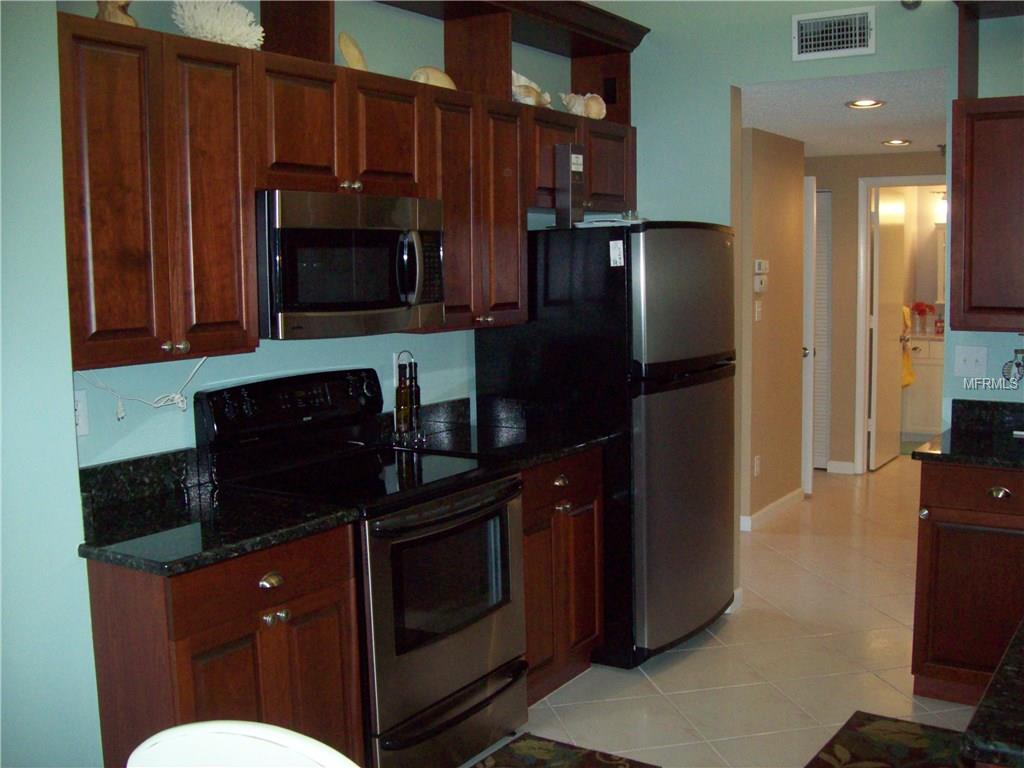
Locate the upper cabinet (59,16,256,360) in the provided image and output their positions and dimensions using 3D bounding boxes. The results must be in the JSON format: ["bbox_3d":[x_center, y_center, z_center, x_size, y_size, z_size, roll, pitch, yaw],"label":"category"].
[{"bbox_3d":[-0.976,-0.464,2.711,0.331,0.810,0.592,4,8,34],"label":"upper cabinet"}]

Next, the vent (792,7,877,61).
[{"bbox_3d":[1.250,-1.365,4.148,0.333,0.184,0.030,4,8,34],"label":"vent"}]

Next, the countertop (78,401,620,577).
[{"bbox_3d":[-0.474,0.244,3.361,0.642,0.155,2.052,4,8,34],"label":"countertop"}]

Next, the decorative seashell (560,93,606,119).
[{"bbox_3d":[0.297,-1.149,4.420,0.190,0.125,0.130,0,7,4],"label":"decorative seashell"}]

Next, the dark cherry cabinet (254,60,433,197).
[{"bbox_3d":[-0.634,-0.777,3.317,0.321,0.384,0.764,4,8,34],"label":"dark cherry cabinet"}]

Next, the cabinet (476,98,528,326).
[{"bbox_3d":[-0.158,-0.638,4.030,0.321,0.834,0.304,4,8,34],"label":"cabinet"}]

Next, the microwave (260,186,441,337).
[{"bbox_3d":[-0.585,-0.376,3.333,0.425,0.418,0.758,4,8,34],"label":"microwave"}]

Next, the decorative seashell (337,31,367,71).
[{"bbox_3d":[-0.511,-1.036,3.397,0.100,0.165,0.075,-2,7,-8],"label":"decorative seashell"}]

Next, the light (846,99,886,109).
[{"bbox_3d":[1.634,-1.303,4.908,0.190,0.035,0.190,4,8,34],"label":"light"}]

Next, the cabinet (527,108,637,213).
[{"bbox_3d":[0.163,-0.898,4.402,0.331,0.377,0.893,4,8,34],"label":"cabinet"}]

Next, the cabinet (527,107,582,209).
[{"bbox_3d":[0.049,-0.898,4.311,0.321,0.386,0.442,4,8,34],"label":"cabinet"}]

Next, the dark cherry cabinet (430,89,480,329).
[{"bbox_3d":[-0.330,-0.608,3.780,0.321,0.834,0.304,4,8,34],"label":"dark cherry cabinet"}]

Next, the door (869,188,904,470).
[{"bbox_3d":[2.776,-0.402,7.849,0.040,2.030,0.730,4,8,34],"label":"door"}]

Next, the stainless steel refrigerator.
[{"bbox_3d":[0.434,0.208,4.505,0.815,1.705,0.835,4,8,34],"label":"stainless steel refrigerator"}]

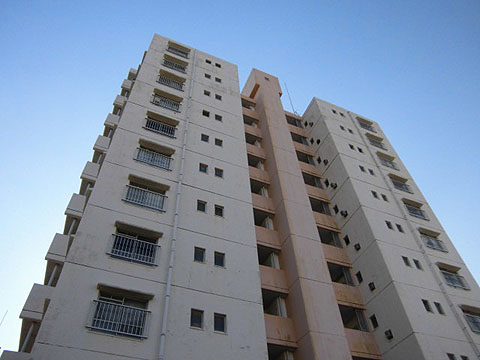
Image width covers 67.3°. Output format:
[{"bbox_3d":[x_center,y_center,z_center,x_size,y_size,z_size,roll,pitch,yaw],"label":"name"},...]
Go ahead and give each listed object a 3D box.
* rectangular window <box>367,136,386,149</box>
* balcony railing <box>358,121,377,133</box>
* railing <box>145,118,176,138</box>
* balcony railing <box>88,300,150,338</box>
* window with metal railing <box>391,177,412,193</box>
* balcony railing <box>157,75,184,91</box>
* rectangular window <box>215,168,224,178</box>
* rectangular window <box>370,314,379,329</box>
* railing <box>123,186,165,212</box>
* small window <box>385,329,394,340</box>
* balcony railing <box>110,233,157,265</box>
[{"bbox_3d":[11.976,-3.194,31.773,1.650,1.400,0.120,17,-52,-17],"label":"rectangular window"},{"bbox_3d":[11.998,-4.843,33.358,1.800,0.920,0.180,17,-52,-17],"label":"balcony railing"},{"bbox_3d":[-4.215,-2.746,19.239,1.776,0.875,0.170,17,-52,-17],"label":"railing"},{"bbox_3d":[-3.682,4.307,11.127,1.825,0.857,0.170,17,-52,-17],"label":"balcony railing"},{"bbox_3d":[12.054,0.408,26.840,1.670,1.240,0.180,17,-52,-17],"label":"window with metal railing"},{"bbox_3d":[-4.565,-6.367,23.827,1.850,0.920,0.180,17,-52,-17],"label":"balcony railing"},{"bbox_3d":[-1.075,-0.351,18.810,0.452,0.662,0.130,17,-52,-17],"label":"rectangular window"},{"bbox_3d":[7.220,7.573,19.217,0.100,0.690,0.400,17,-52,-17],"label":"rectangular window"},{"bbox_3d":[-4.058,0.816,15.611,1.850,0.900,0.140,17,-52,-17],"label":"railing"},{"bbox_3d":[7.408,7.660,17.834,0.110,0.430,0.385,17,-52,-17],"label":"small window"},{"bbox_3d":[-3.814,2.561,13.136,1.818,0.861,0.170,17,-52,-17],"label":"balcony railing"}]

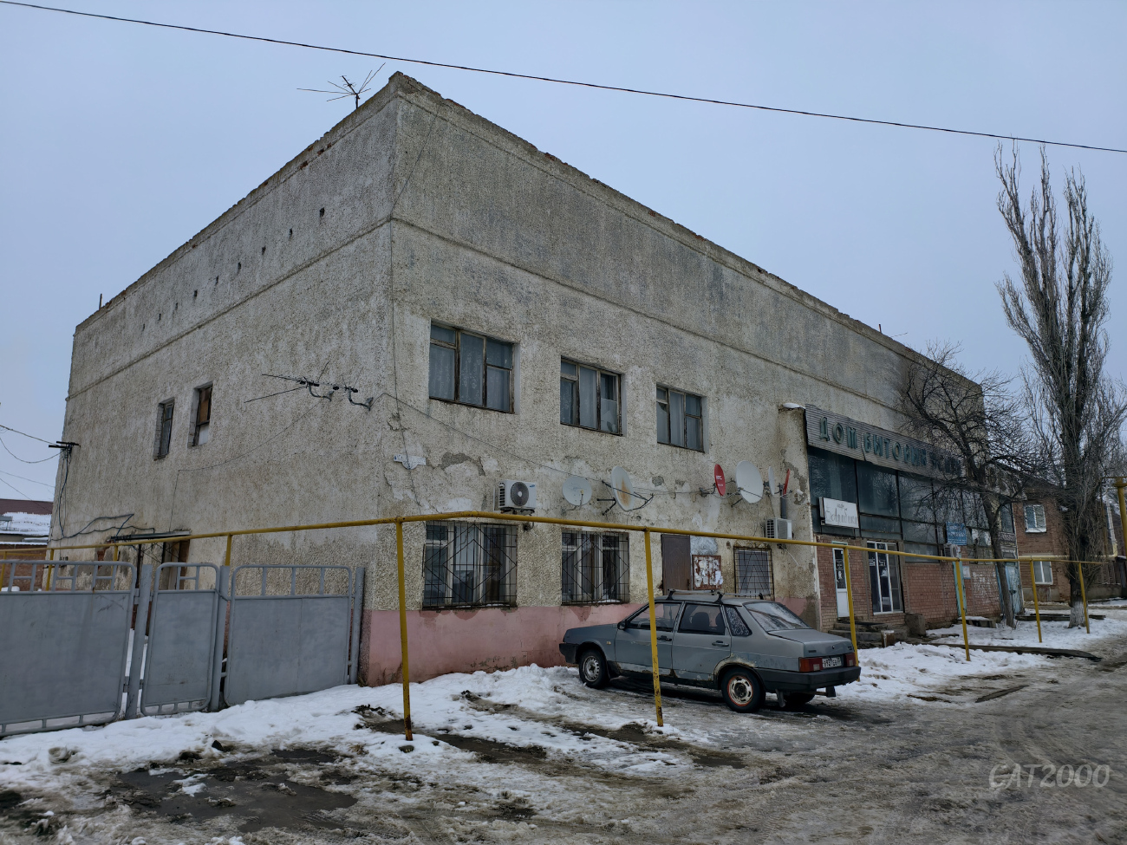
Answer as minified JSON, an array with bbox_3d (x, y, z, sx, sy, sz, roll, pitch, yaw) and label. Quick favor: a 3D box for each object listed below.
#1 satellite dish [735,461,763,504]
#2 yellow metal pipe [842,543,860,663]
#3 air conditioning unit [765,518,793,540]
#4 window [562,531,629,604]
[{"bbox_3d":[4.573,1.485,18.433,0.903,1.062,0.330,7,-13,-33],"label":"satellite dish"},{"bbox_3d":[4.885,3.220,12.663,0.080,2.200,0.080,-10,-15,43],"label":"yellow metal pipe"},{"bbox_3d":[5.716,2.850,19.790,0.300,0.565,0.840,-10,-15,43],"label":"air conditioning unit"},{"bbox_3d":[0.657,2.874,14.816,0.160,1.395,2.003,-10,-15,43],"label":"window"}]

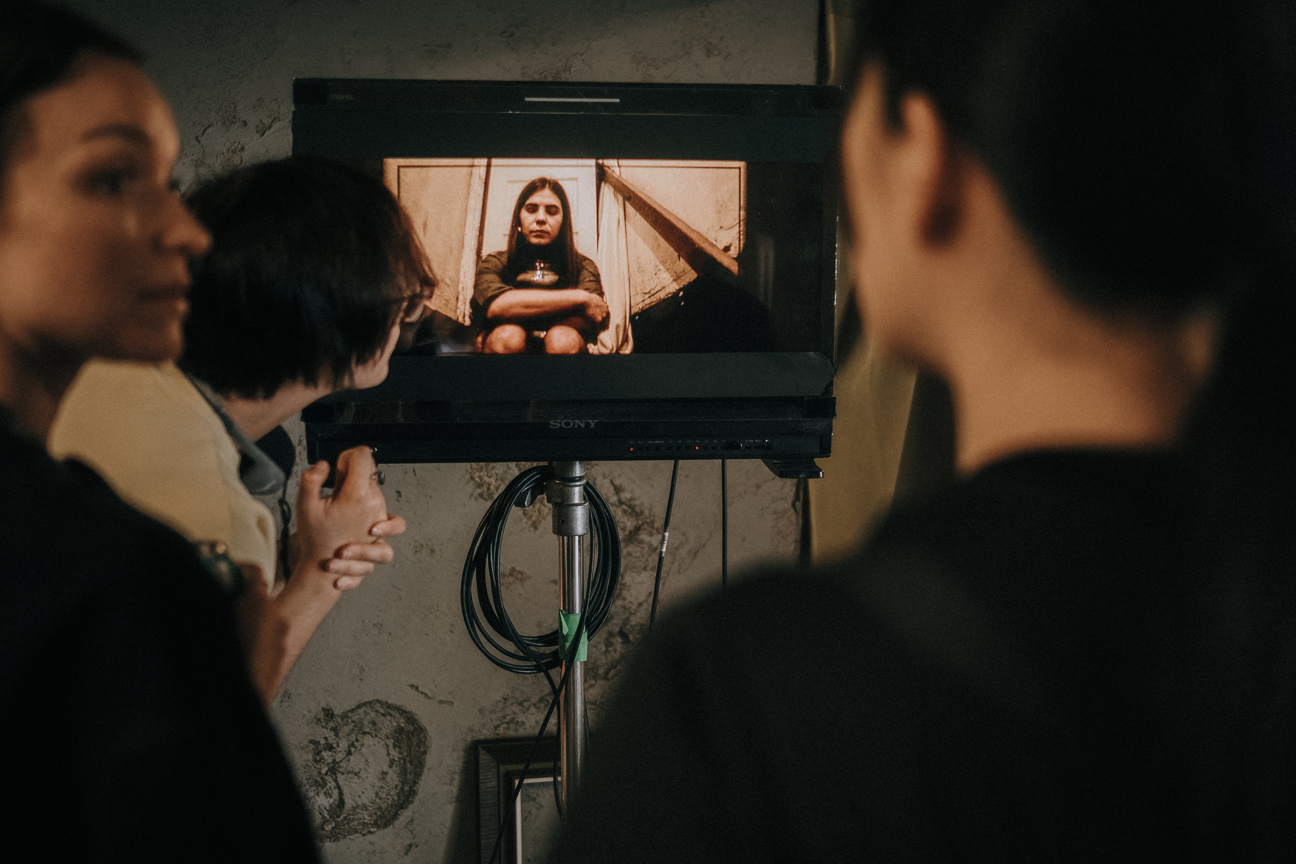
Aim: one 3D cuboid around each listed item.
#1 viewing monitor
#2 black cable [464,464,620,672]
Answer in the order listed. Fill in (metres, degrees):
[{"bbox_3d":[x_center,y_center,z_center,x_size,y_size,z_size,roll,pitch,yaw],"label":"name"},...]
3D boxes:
[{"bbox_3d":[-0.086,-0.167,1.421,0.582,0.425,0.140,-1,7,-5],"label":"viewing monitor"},{"bbox_3d":[-0.131,0.168,1.530,0.190,0.255,0.070,-1,7,-5],"label":"black cable"}]

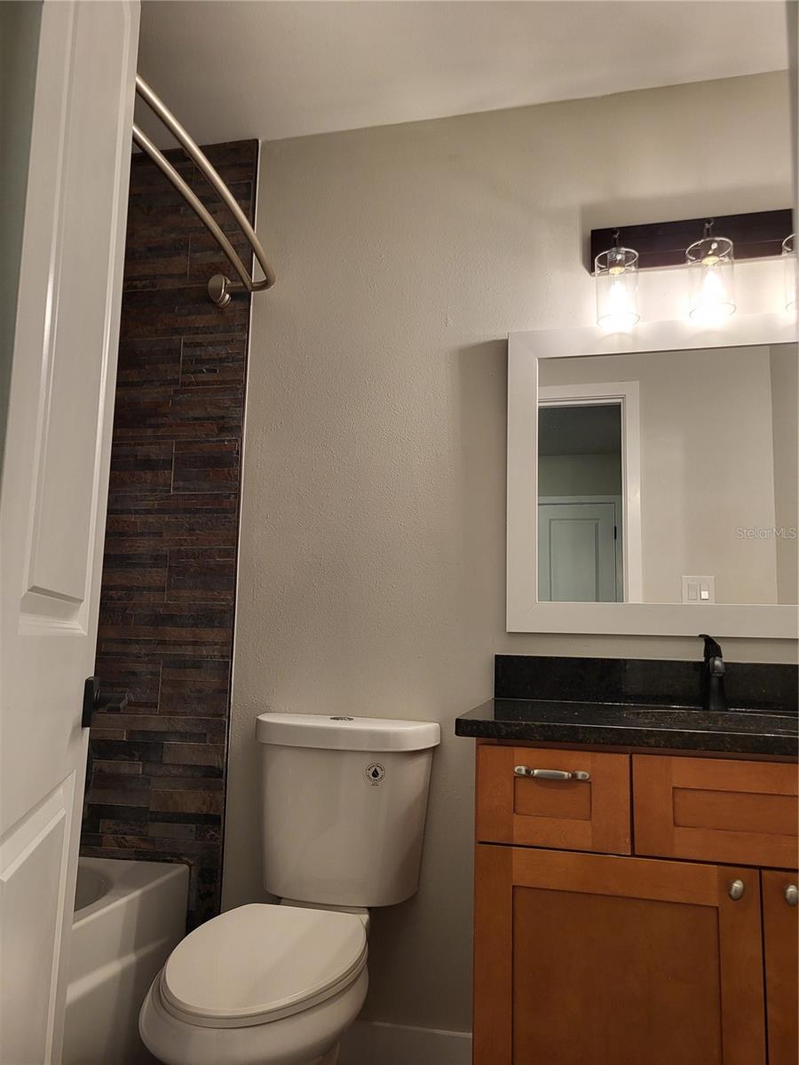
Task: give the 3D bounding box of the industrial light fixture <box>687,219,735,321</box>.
[{"bbox_3d":[0.721,-0.611,1.850,0.100,0.225,0.110,0,-8,14],"label":"industrial light fixture"}]

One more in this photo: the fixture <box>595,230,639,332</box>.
[{"bbox_3d":[0.519,-0.610,1.900,0.100,0.225,0.110,0,-8,14],"label":"fixture"}]

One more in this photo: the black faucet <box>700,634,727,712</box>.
[{"bbox_3d":[0.672,0.302,1.710,0.055,0.162,0.135,0,-8,14],"label":"black faucet"}]

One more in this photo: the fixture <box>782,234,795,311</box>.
[{"bbox_3d":[0.920,-0.613,1.801,0.100,0.225,0.110,0,-8,14],"label":"fixture"}]

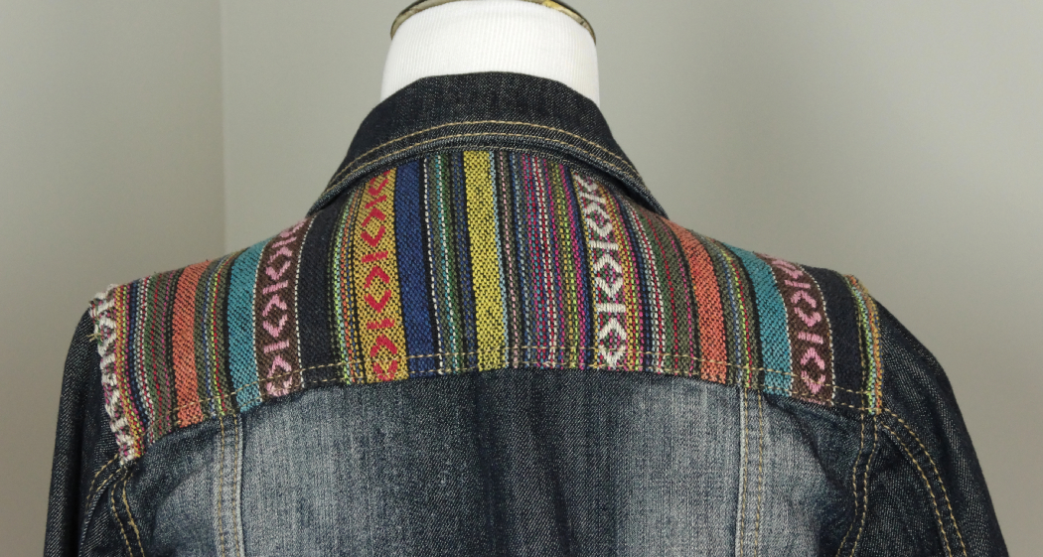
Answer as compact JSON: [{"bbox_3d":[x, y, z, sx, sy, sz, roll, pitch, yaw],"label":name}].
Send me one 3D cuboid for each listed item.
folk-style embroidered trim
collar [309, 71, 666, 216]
[{"bbox_3d":[-0.017,0.006,1.165,0.395,0.162,0.125,-1,6,-3],"label":"folk-style embroidered trim"},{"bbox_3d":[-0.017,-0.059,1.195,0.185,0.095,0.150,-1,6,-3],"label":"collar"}]

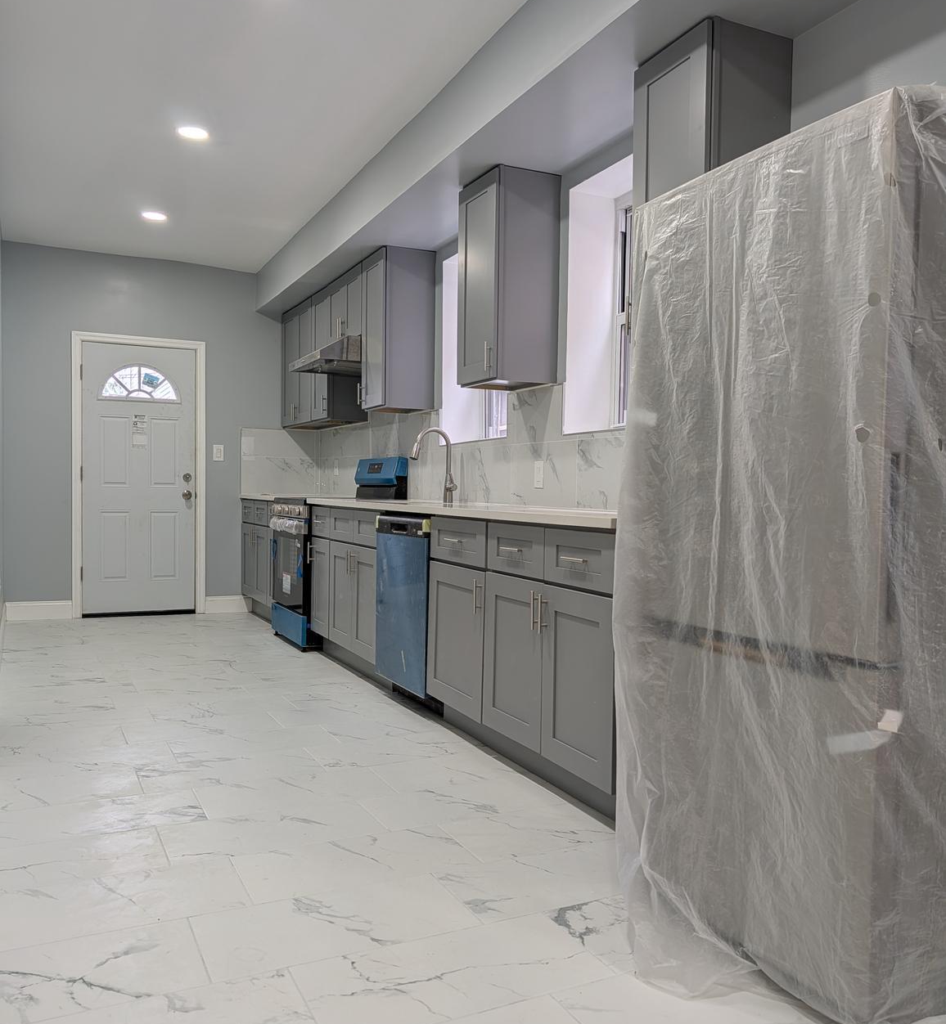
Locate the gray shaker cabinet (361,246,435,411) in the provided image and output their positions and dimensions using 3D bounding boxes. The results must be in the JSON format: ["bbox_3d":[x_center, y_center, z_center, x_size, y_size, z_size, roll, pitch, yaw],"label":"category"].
[{"bbox_3d":[-0.438,-1.064,5.173,0.320,0.900,0.395,0,2,-26],"label":"gray shaker cabinet"}]

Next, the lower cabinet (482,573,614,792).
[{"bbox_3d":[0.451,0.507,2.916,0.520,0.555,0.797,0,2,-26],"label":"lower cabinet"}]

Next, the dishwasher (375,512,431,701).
[{"bbox_3d":[-0.064,0.419,4.118,0.620,0.800,0.610,0,2,-26],"label":"dishwasher"}]

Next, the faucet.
[{"bbox_3d":[-0.210,-0.252,4.721,0.260,0.414,0.105,0,2,-26],"label":"faucet"}]

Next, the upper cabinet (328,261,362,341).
[{"bbox_3d":[-0.683,-1.305,5.671,0.320,0.447,0.730,0,2,-26],"label":"upper cabinet"}]

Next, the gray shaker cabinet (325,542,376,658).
[{"bbox_3d":[-0.374,0.463,4.780,0.625,0.564,0.840,0,2,-26],"label":"gray shaker cabinet"}]

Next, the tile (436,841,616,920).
[{"bbox_3d":[0.227,0.954,2.274,0.605,0.014,0.298,0,2,-26],"label":"tile"}]

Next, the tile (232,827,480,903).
[{"bbox_3d":[-0.313,0.943,2.344,0.605,0.014,0.298,0,2,-26],"label":"tile"}]

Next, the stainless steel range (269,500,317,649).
[{"bbox_3d":[-0.902,0.368,5.749,0.720,0.935,0.770,0,2,-26],"label":"stainless steel range"}]

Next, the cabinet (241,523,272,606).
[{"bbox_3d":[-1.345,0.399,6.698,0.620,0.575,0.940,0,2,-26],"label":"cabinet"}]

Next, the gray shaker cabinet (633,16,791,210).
[{"bbox_3d":[0.744,-0.985,2.777,0.320,0.905,0.360,0,2,-26],"label":"gray shaker cabinet"}]

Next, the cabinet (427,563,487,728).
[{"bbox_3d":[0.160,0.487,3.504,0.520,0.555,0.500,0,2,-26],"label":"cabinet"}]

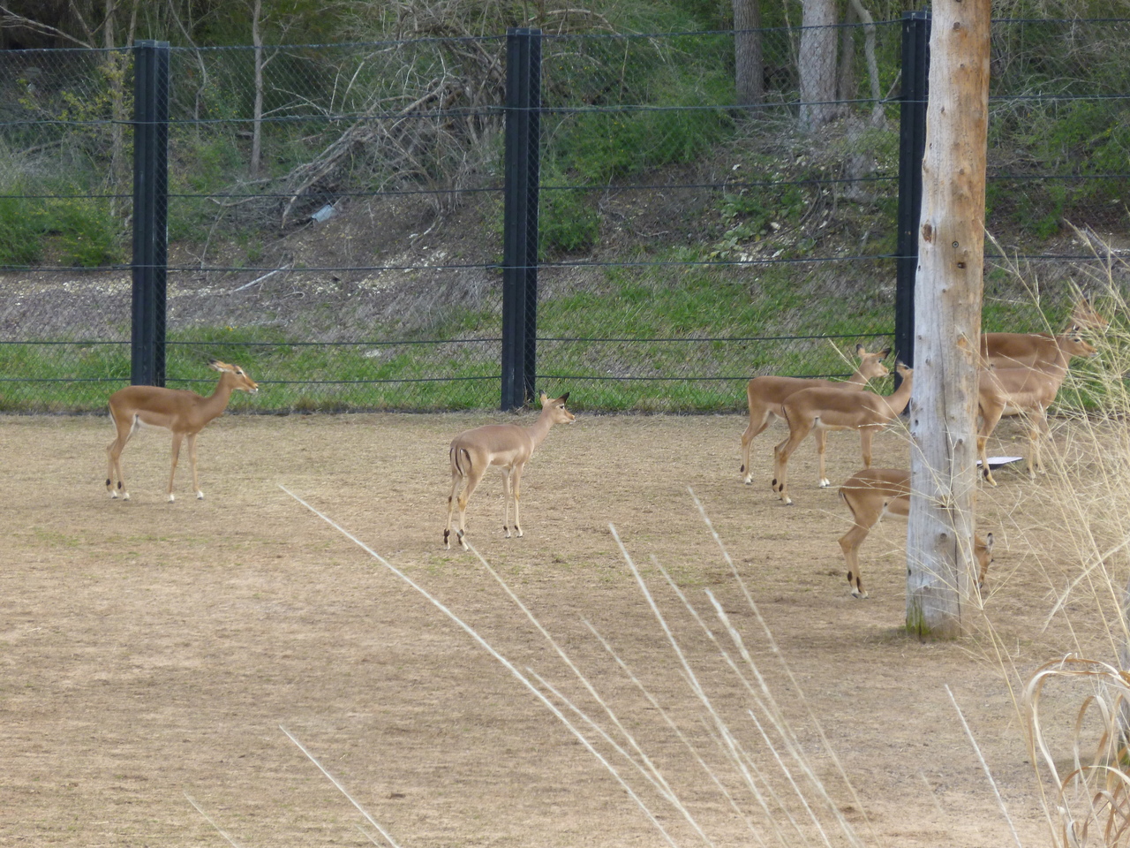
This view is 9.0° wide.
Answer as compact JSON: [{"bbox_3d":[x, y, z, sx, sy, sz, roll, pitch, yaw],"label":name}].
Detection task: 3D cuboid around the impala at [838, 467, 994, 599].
[{"bbox_3d":[2.224,0.690,45.487,0.980,0.830,0.270,1,5,0],"label":"impala"}]

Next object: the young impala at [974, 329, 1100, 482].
[{"bbox_3d":[3.284,-0.135,50.873,1.000,1.080,0.310,-2,6,-29],"label":"young impala"}]

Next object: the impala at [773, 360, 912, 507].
[{"bbox_3d":[2.038,0.064,50.286,1.170,1.000,0.300,1,5,-2],"label":"impala"}]

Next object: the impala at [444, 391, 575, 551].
[{"bbox_3d":[-0.383,0.322,49.625,1.000,1.050,0.340,-4,7,-44],"label":"impala"}]

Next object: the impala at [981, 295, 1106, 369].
[{"bbox_3d":[3.461,-0.406,53.052,1.100,1.050,0.300,1,5,2],"label":"impala"}]

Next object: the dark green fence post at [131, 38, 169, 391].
[{"bbox_3d":[-3.433,-1.634,59.479,0.200,3.085,0.200,4,6,31],"label":"dark green fence post"}]

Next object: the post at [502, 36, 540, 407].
[{"bbox_3d":[-0.350,-1.636,57.482,0.200,3.067,0.200,4,6,31],"label":"post"}]

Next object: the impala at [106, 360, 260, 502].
[{"bbox_3d":[-2.842,0.048,53.478,1.130,1.040,0.290,1,5,-1],"label":"impala"}]

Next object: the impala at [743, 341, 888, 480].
[{"bbox_3d":[1.797,-0.065,51.554,1.070,1.010,0.320,1,5,6],"label":"impala"}]

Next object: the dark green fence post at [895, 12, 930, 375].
[{"bbox_3d":[2.685,-1.631,55.515,0.200,3.105,0.200,4,6,31],"label":"dark green fence post"}]

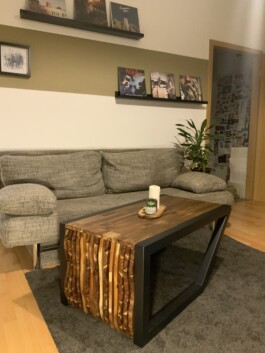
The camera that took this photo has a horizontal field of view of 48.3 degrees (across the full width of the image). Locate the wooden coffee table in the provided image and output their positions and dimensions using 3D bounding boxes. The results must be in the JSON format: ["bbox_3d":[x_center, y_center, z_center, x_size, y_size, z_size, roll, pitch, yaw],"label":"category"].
[{"bbox_3d":[0.137,0.430,1.737,0.527,0.437,0.959,6,9,38],"label":"wooden coffee table"}]

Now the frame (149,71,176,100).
[{"bbox_3d":[0.348,-0.992,3.256,0.310,0.305,0.014,-4,-4,-29],"label":"frame"}]

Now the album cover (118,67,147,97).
[{"bbox_3d":[0.003,-0.968,3.068,0.310,0.305,0.014,-4,-4,-29],"label":"album cover"}]

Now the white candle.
[{"bbox_3d":[0.133,0.129,1.781,0.066,0.133,0.066,0,8,0],"label":"white candle"}]

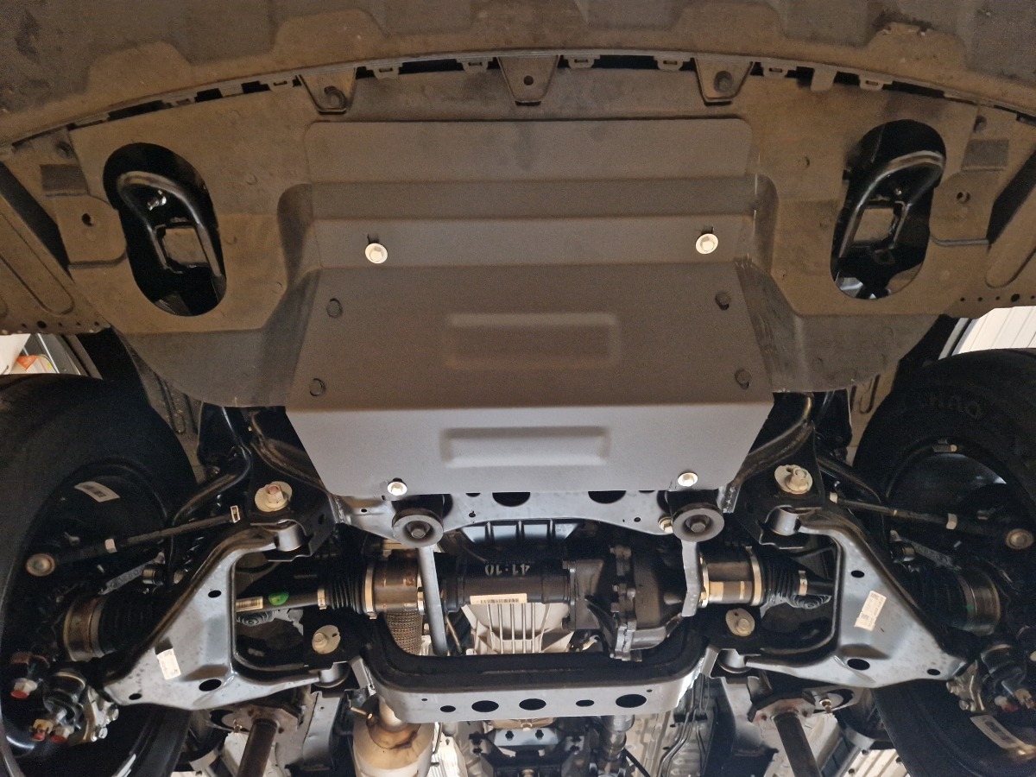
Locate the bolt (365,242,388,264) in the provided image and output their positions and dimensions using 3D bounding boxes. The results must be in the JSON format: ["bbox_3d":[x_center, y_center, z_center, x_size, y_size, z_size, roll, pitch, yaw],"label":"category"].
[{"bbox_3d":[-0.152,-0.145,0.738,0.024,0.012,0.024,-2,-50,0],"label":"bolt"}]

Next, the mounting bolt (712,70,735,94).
[{"bbox_3d":[0.197,-0.294,0.660,0.019,0.010,0.019,-2,-50,0],"label":"mounting bolt"}]

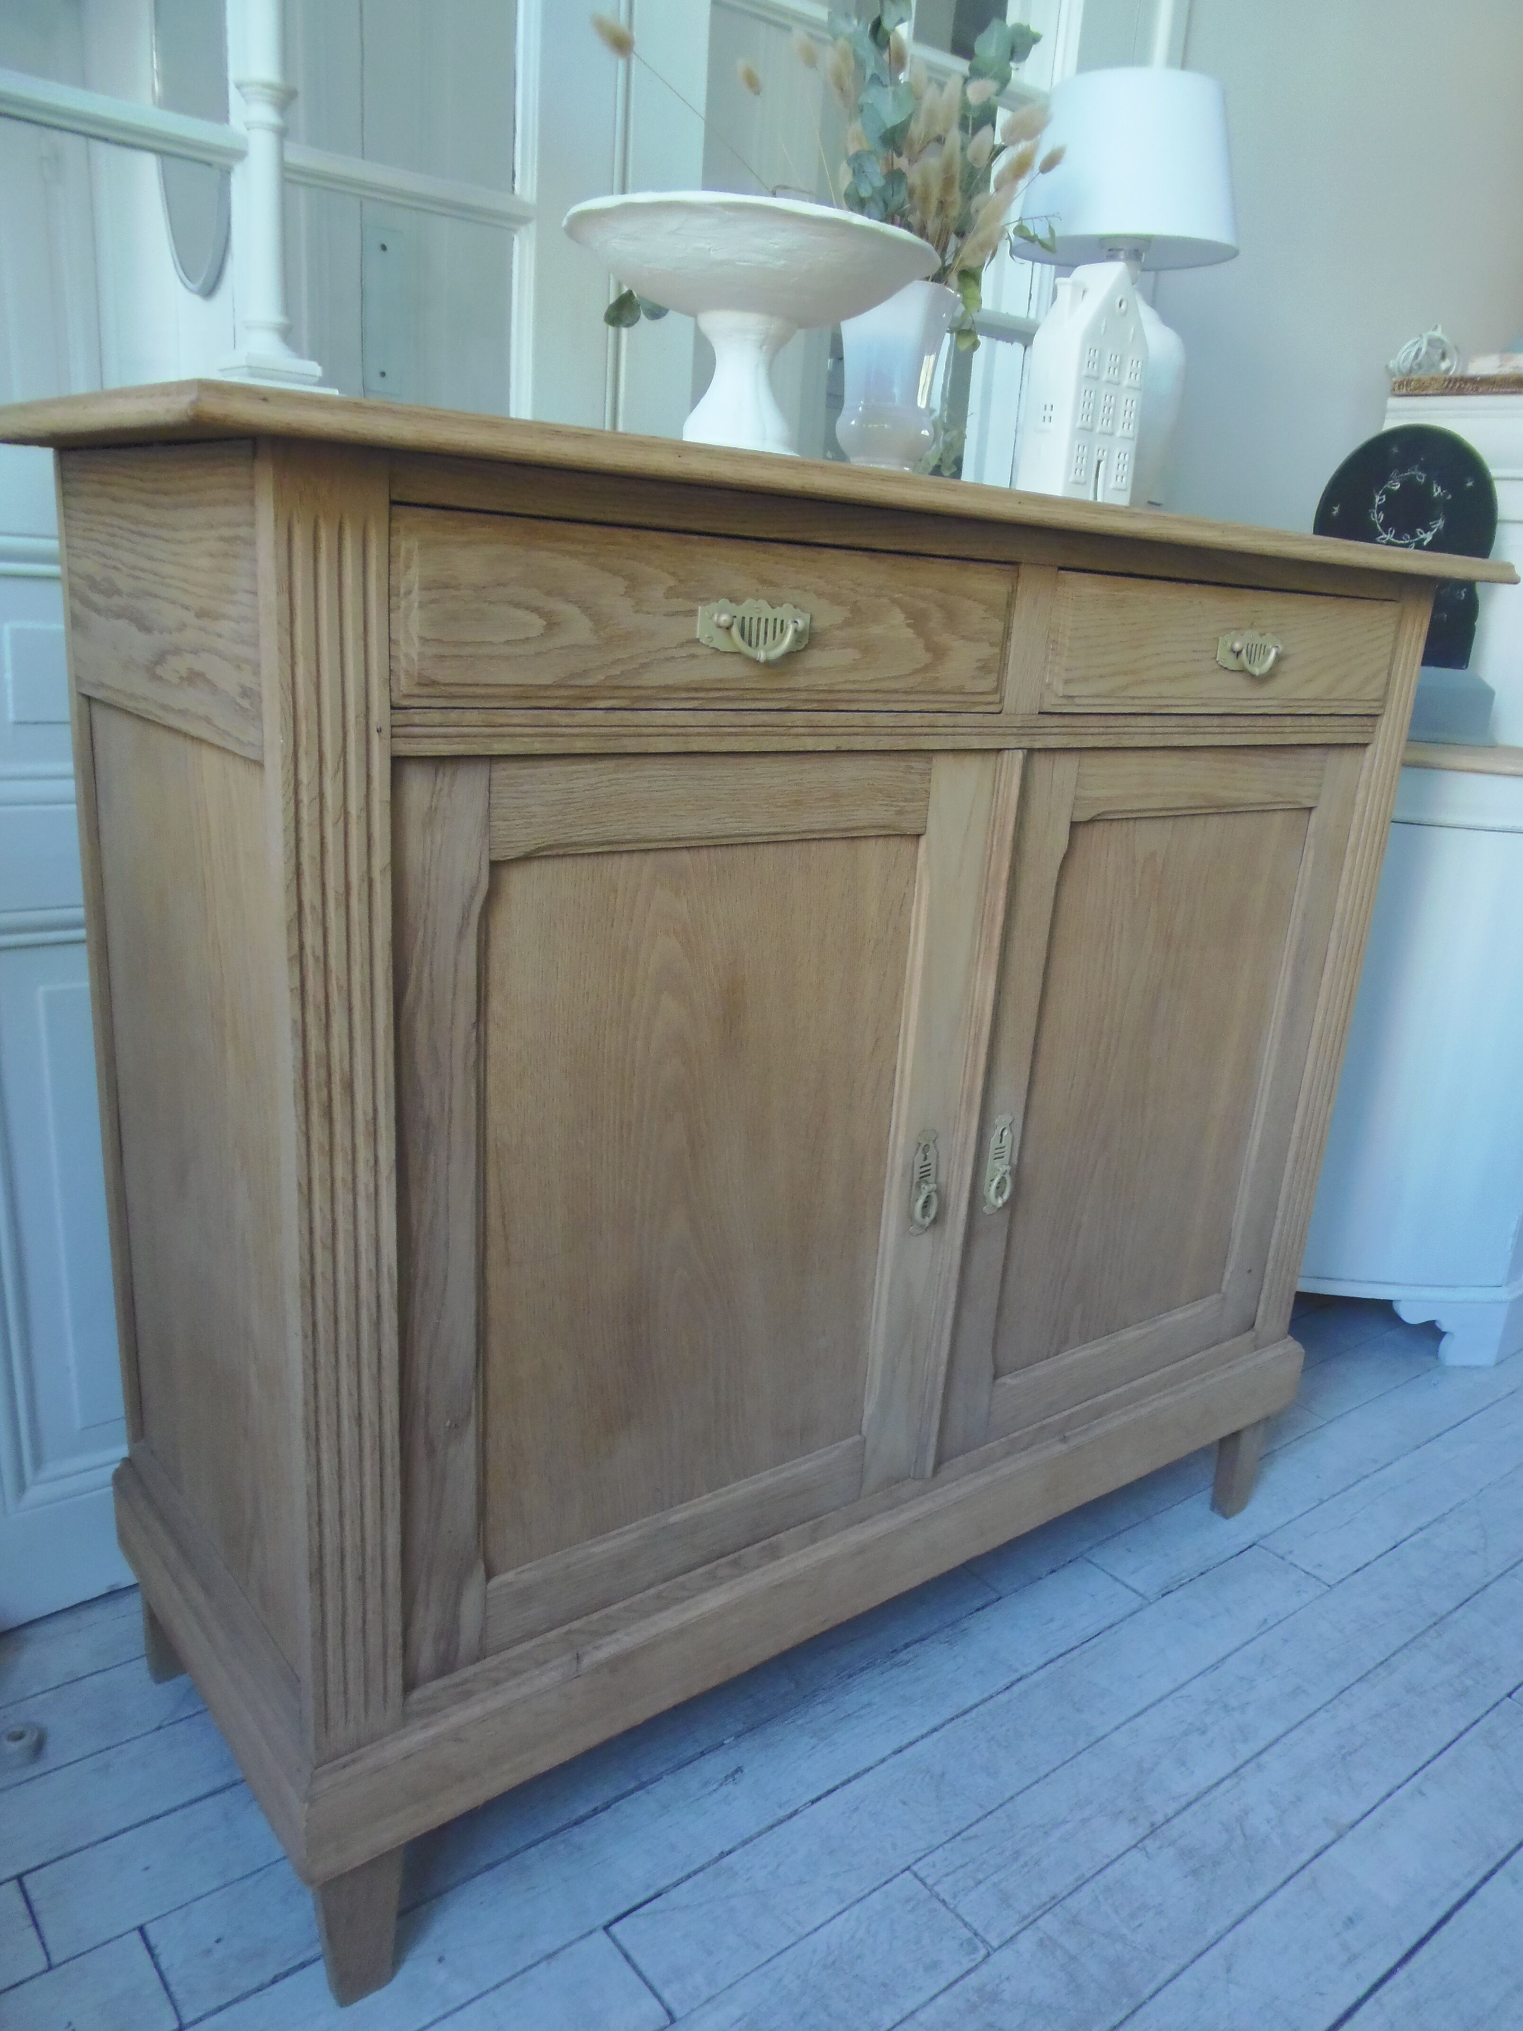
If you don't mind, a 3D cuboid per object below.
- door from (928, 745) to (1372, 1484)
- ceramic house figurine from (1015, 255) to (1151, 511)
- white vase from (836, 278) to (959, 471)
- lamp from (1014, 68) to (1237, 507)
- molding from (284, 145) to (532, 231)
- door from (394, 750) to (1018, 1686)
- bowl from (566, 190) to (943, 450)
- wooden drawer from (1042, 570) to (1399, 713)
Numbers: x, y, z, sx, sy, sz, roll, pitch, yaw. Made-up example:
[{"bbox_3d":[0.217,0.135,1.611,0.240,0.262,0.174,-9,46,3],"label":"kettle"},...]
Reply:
[{"bbox_3d":[0.352,0.069,1.278,0.479,0.624,0.026,-9,21,-36],"label":"door"},{"bbox_3d":[0.260,-0.499,1.134,0.088,0.189,0.049,-11,22,-41],"label":"ceramic house figurine"},{"bbox_3d":[0.097,-0.472,1.079,0.095,0.148,0.095,4,17,-1],"label":"white vase"},{"bbox_3d":[0.316,-0.623,1.269,0.195,0.356,0.195,-9,21,-36],"label":"lamp"},{"bbox_3d":[-0.294,-0.689,1.177,0.228,0.027,0.022,-9,21,-36],"label":"molding"},{"bbox_3d":[-0.029,0.129,0.994,0.484,0.624,0.028,-9,21,-36],"label":"door"},{"bbox_3d":[-0.010,-0.432,0.933,0.244,0.142,0.244,4,17,-1],"label":"bowl"},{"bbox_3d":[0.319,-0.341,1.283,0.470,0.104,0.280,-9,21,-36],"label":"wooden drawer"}]

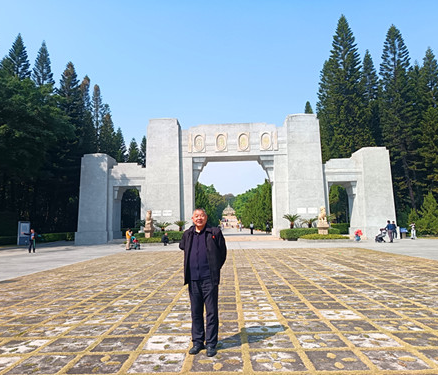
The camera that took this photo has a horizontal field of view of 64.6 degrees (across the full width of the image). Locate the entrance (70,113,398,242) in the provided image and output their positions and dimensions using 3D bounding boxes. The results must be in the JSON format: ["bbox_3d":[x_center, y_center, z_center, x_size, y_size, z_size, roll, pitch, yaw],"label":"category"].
[{"bbox_3d":[1.564,-0.812,37.105,32.400,13.000,4.300,-2,-7,2],"label":"entrance"}]

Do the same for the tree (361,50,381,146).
[{"bbox_3d":[23.070,-7.150,51.454,4.200,27.824,4.200,-2,-7,2],"label":"tree"}]

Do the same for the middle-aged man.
[{"bbox_3d":[-0.188,1.104,4.179,0.580,1.700,0.360,-2,-7,9],"label":"middle-aged man"}]

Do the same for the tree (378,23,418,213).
[{"bbox_3d":[22.588,-7.516,42.447,5.000,26.500,5.000,-2,-7,2],"label":"tree"}]

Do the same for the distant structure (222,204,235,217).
[{"bbox_3d":[6.704,16.231,244.660,9.900,8.500,6.500,-2,-7,2],"label":"distant structure"}]

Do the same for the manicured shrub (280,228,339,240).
[{"bbox_3d":[8.612,4.486,32.646,5.606,1.050,1.600,-2,-7,2],"label":"manicured shrub"}]

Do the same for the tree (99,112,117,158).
[{"bbox_3d":[-20.520,-2.368,63.364,3.800,23.233,3.800,-2,-7,2],"label":"tree"}]

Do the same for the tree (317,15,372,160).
[{"bbox_3d":[16.402,-8.258,43.233,6.400,28.463,6.400,-2,-7,2],"label":"tree"}]

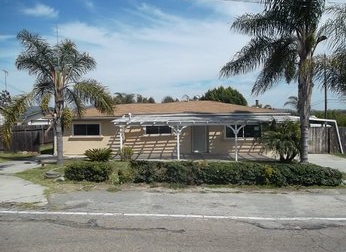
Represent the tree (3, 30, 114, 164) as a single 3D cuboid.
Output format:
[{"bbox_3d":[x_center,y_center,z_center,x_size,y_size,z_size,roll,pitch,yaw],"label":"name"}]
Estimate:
[{"bbox_3d":[-5.950,-1.470,14.000,5.700,6.950,5.400,0,-1,5],"label":"tree"}]

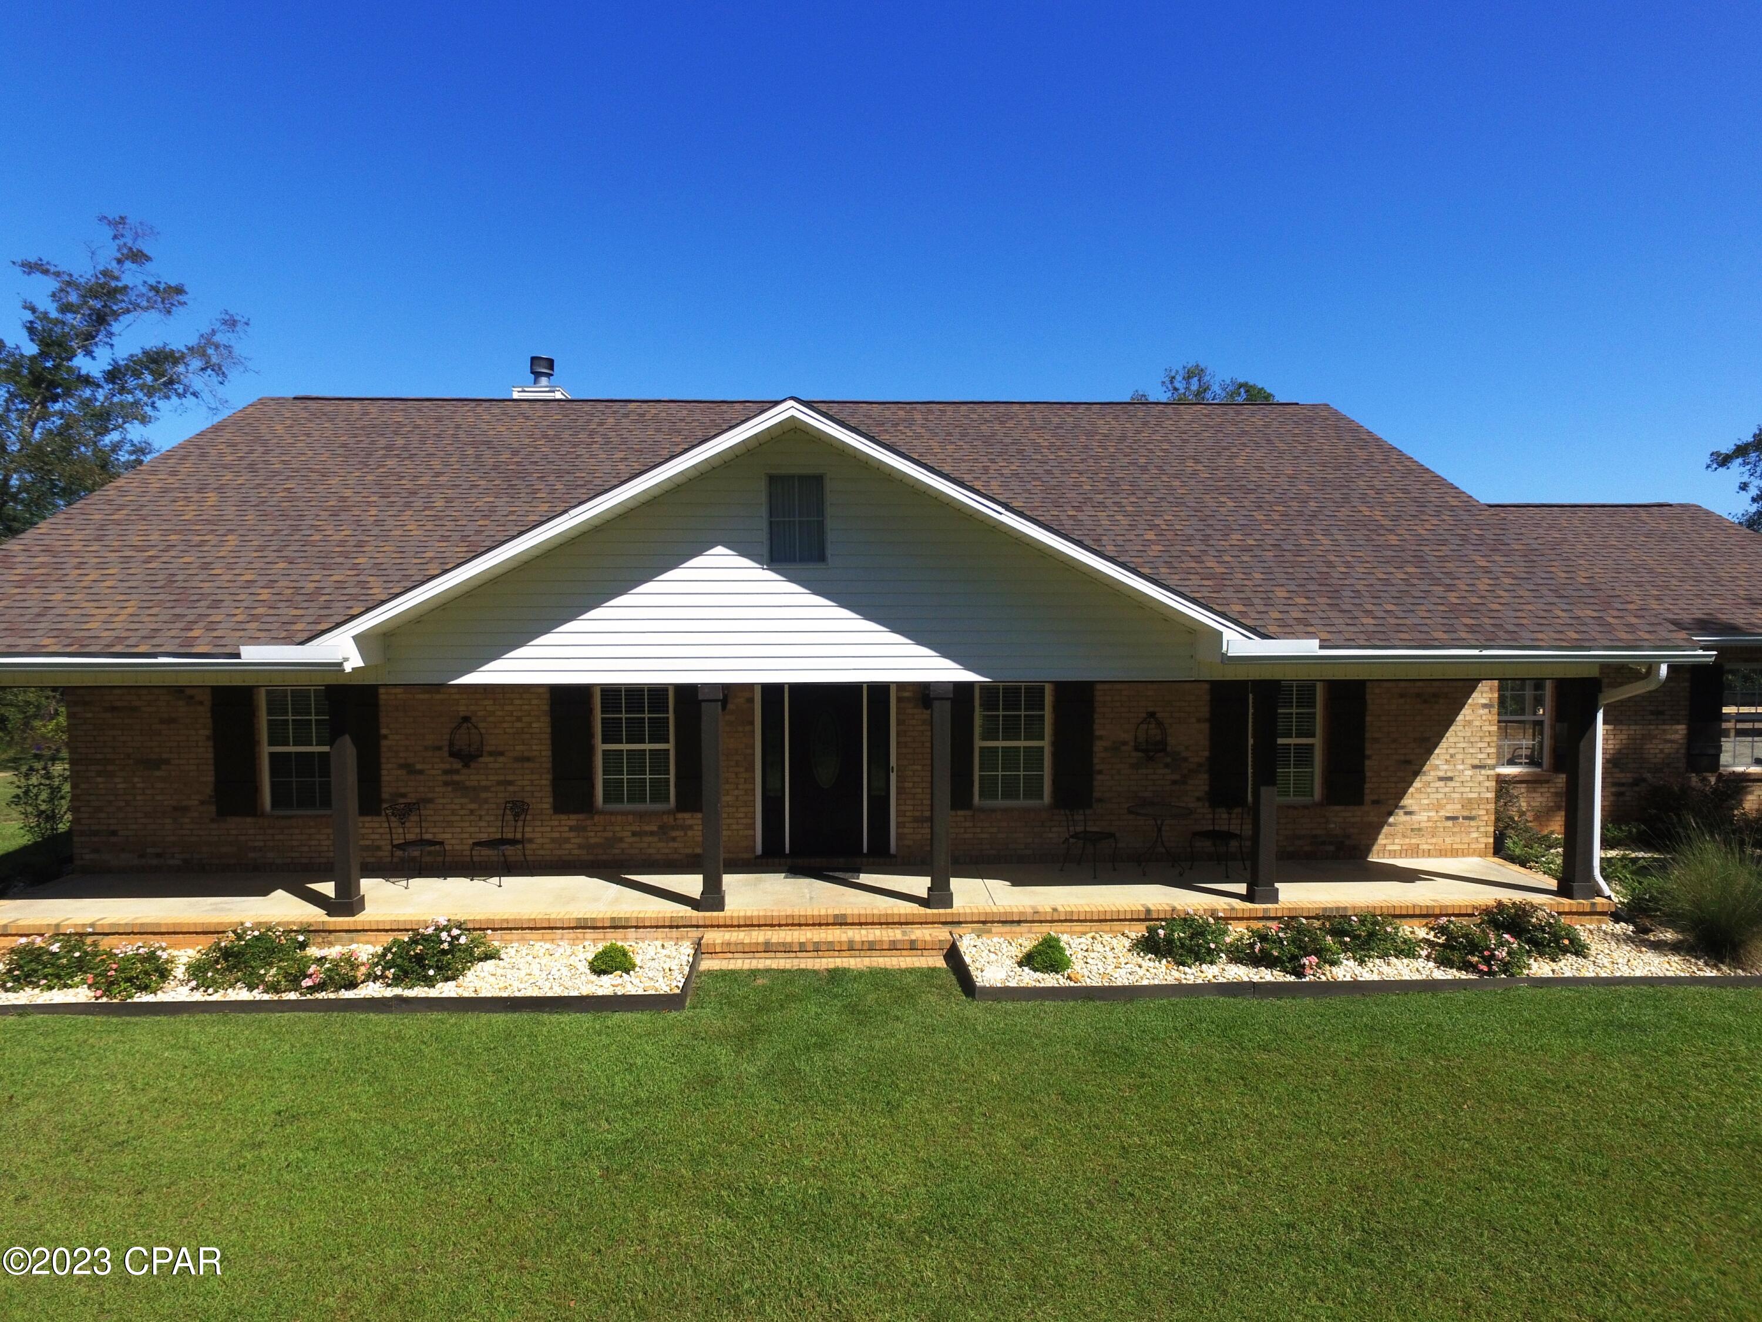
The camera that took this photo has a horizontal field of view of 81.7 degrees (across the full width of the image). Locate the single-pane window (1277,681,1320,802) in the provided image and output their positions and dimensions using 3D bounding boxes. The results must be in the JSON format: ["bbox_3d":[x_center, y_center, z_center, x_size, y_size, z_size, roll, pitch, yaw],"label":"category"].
[{"bbox_3d":[4.896,0.990,12.300,0.896,1.497,0.100,0,2,-2],"label":"single-pane window"}]

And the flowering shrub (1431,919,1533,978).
[{"bbox_3d":[5.594,2.623,9.495,0.935,0.413,0.740,0,2,-2],"label":"flowering shrub"}]

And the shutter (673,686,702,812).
[{"bbox_3d":[-2.171,1.010,11.887,0.455,1.540,0.050,0,3,-2],"label":"shutter"}]

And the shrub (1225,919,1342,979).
[{"bbox_3d":[3.768,2.616,9.521,0.980,0.430,0.800,0,3,-2],"label":"shrub"}]

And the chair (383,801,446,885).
[{"bbox_3d":[-5.268,2.049,11.466,0.540,0.860,0.460,2,4,37],"label":"chair"}]

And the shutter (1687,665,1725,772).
[{"bbox_3d":[11.906,0.821,14.678,0.475,1.584,0.050,0,3,-2],"label":"shutter"}]

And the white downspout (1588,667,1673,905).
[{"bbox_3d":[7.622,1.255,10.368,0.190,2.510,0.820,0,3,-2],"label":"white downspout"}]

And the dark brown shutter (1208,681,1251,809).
[{"bbox_3d":[4.179,0.988,12.215,0.465,1.552,0.050,0,2,-2],"label":"dark brown shutter"}]

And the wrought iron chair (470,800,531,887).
[{"bbox_3d":[-4.292,2.043,11.576,0.500,0.875,0.520,2,4,33],"label":"wrought iron chair"}]

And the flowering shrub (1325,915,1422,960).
[{"bbox_3d":[4.862,2.698,10.081,0.940,0.371,0.800,0,3,-2],"label":"flowering shrub"}]

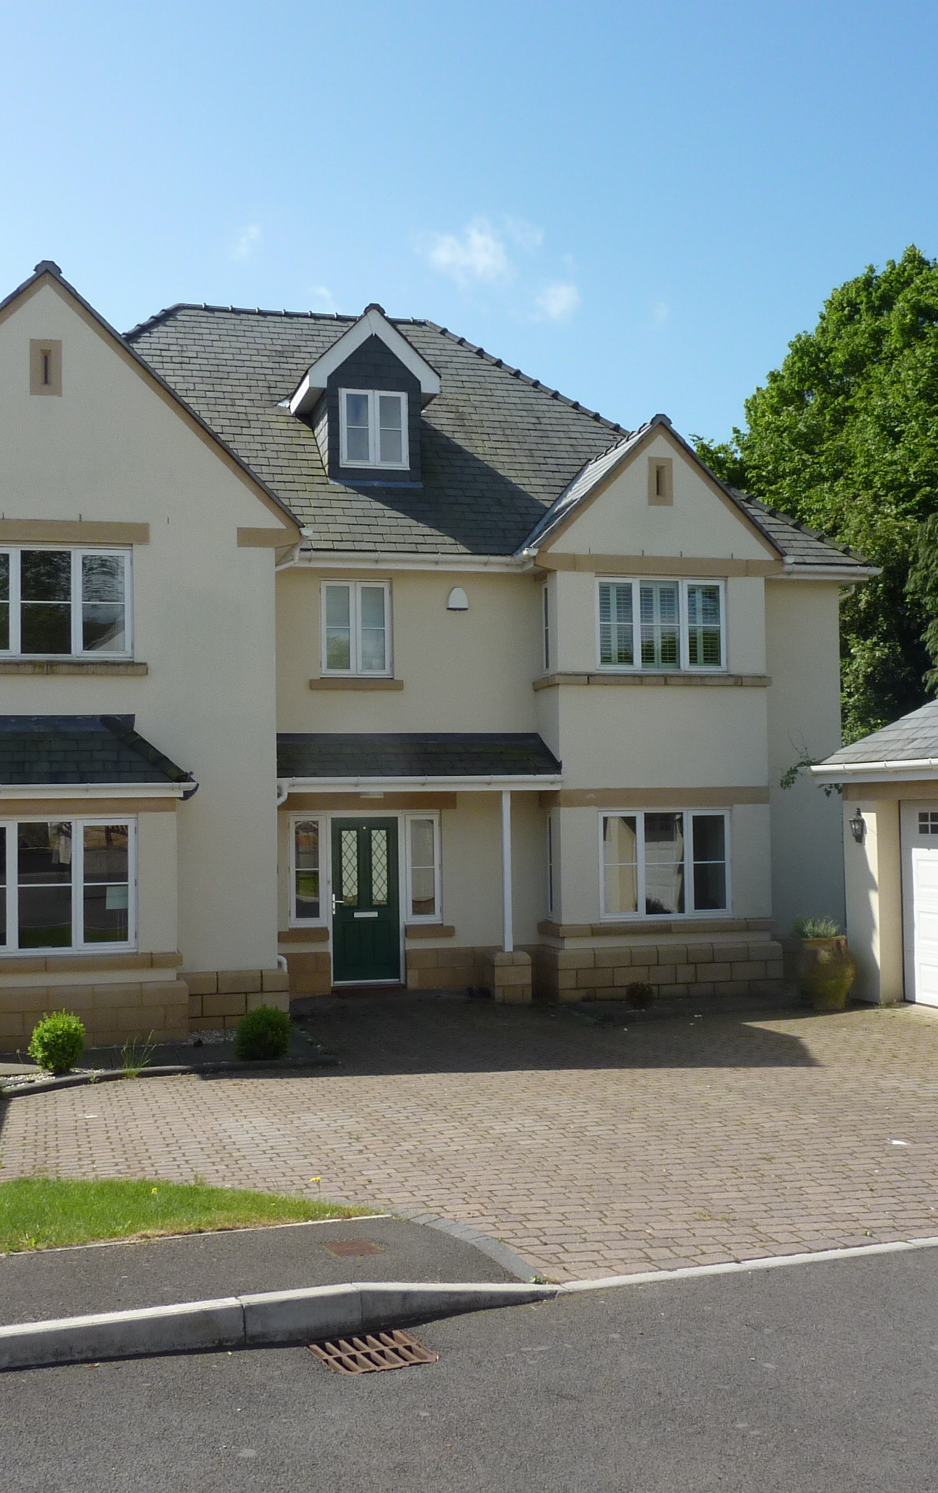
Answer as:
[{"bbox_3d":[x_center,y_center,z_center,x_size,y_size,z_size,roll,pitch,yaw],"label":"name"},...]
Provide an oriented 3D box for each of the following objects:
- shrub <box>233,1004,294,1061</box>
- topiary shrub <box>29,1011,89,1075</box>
[{"bbox_3d":[-1.896,2.600,13.741,0.532,0.499,0.532,0,-2,-8],"label":"shrub"},{"bbox_3d":[-3.643,2.586,13.263,0.527,0.535,0.527,0,-2,-15],"label":"topiary shrub"}]

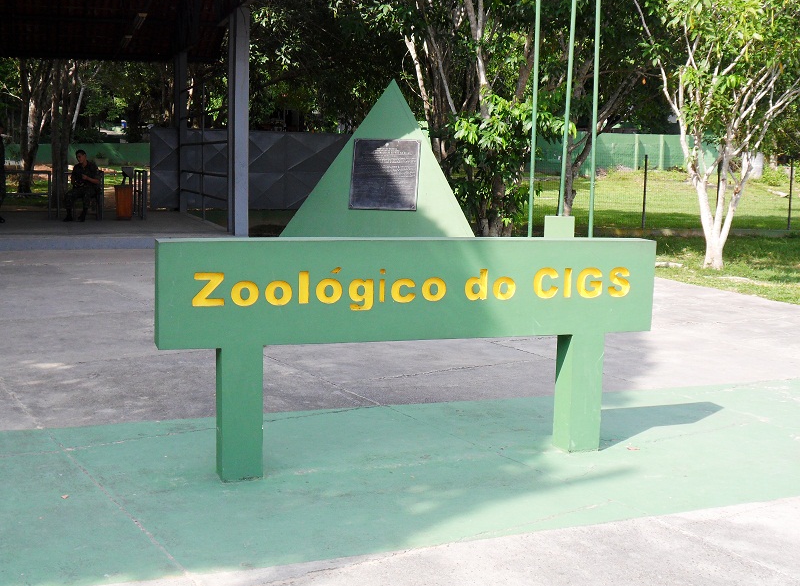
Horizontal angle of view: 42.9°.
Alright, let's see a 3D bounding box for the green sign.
[{"bbox_3d":[0.099,0.282,4.832,2.450,1.064,0.144,-1,8,-20],"label":"green sign"}]

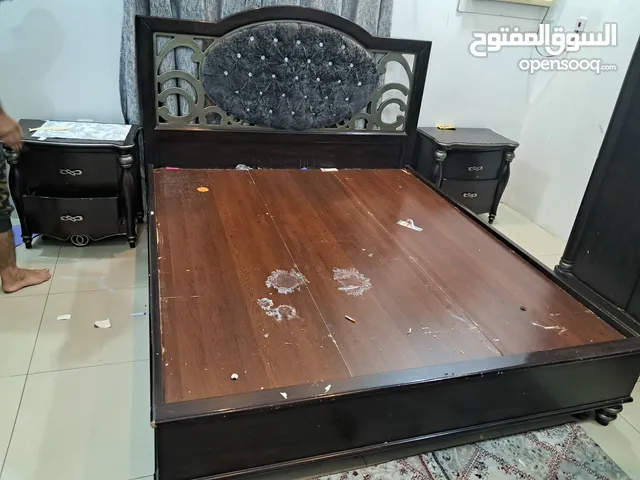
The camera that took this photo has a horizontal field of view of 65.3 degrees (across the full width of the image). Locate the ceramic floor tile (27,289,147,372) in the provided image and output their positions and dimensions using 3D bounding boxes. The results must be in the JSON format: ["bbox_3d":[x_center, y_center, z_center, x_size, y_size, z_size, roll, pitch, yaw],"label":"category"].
[{"bbox_3d":[-1.001,0.401,2.382,0.600,0.010,0.600,-3,28,-19],"label":"ceramic floor tile"}]

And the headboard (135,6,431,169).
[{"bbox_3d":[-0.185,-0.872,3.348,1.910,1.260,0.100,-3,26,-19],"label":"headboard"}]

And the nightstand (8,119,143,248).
[{"bbox_3d":[-1.433,-0.325,2.994,0.650,0.650,0.470,-1,27,-16],"label":"nightstand"}]

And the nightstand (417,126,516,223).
[{"bbox_3d":[1.083,-0.501,3.937,0.650,0.650,0.470,-2,28,-17],"label":"nightstand"}]

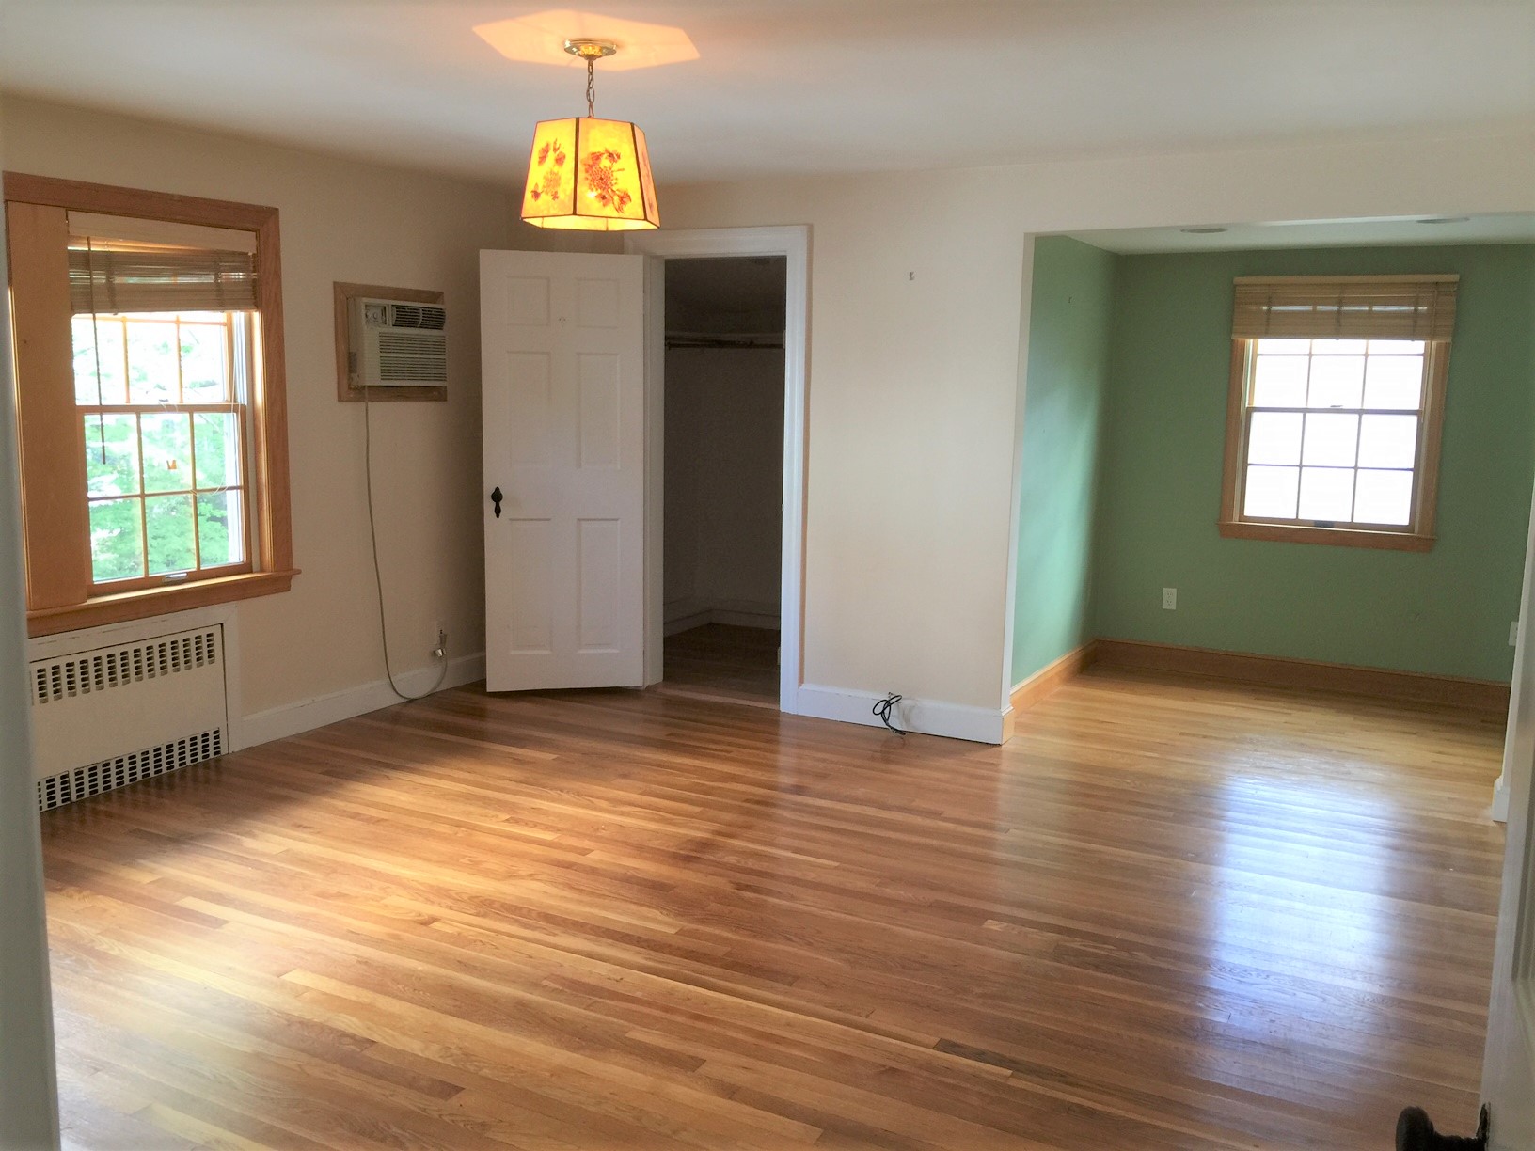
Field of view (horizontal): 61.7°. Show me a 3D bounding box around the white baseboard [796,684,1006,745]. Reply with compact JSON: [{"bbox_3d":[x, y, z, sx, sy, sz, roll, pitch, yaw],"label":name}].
[{"bbox_3d":[0.549,0.583,5.495,0.951,0.142,0.025,6,10,29],"label":"white baseboard"}]

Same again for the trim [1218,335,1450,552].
[{"bbox_3d":[2.688,-0.715,6.117,0.955,1.148,0.100,6,10,29],"label":"trim"}]

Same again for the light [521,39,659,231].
[{"bbox_3d":[-0.449,-1.121,3.276,0.360,0.439,0.320,-3,10,-24],"label":"light"}]

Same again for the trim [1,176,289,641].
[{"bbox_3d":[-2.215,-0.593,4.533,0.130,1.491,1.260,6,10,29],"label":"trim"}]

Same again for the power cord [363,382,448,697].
[{"bbox_3d":[-1.568,-0.127,5.685,0.080,1.412,0.465,6,10,29],"label":"power cord"}]

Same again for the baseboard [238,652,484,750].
[{"bbox_3d":[-1.683,0.524,5.683,0.025,0.130,1.586,6,10,29],"label":"baseboard"}]

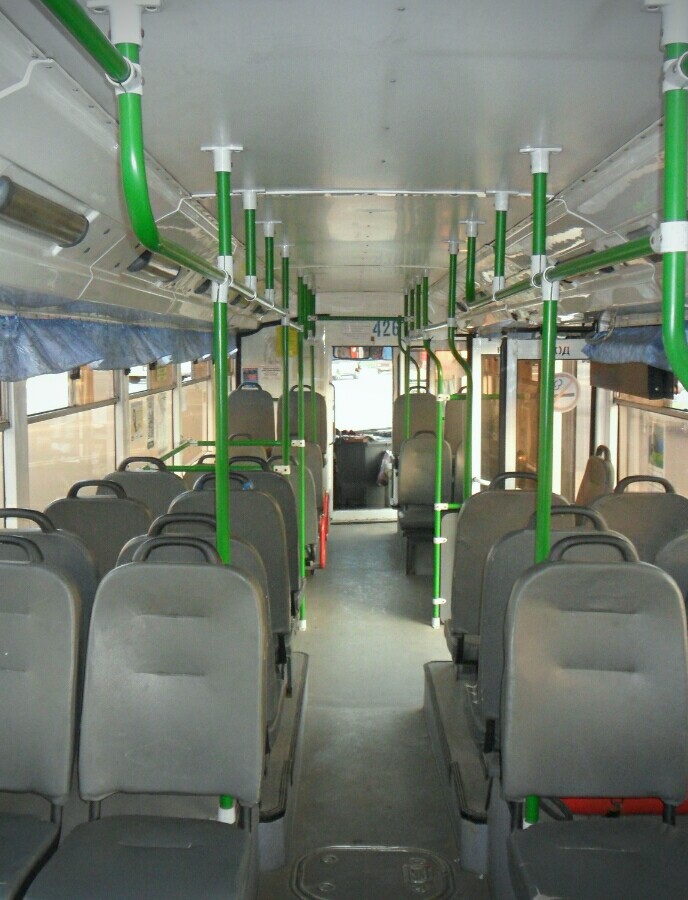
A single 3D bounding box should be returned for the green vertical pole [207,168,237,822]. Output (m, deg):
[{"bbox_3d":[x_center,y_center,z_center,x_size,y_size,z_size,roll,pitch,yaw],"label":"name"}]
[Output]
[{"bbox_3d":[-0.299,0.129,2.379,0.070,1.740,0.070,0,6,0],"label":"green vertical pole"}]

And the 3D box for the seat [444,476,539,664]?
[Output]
[{"bbox_3d":[0.583,0.441,3.473,0.440,0.790,0.540,0,6,0],"label":"seat"}]

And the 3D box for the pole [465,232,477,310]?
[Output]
[{"bbox_3d":[0.477,-0.683,3.545,0.042,0.291,0.042,0,6,0],"label":"pole"}]

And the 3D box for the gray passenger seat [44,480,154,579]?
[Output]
[{"bbox_3d":[-0.840,0.471,3.474,0.440,0.790,0.540,0,6,0],"label":"gray passenger seat"}]

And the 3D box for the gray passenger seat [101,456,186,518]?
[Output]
[{"bbox_3d":[-0.833,0.442,4.161,0.440,0.920,0.560,0,6,0],"label":"gray passenger seat"}]

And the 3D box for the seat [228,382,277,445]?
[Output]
[{"bbox_3d":[-0.814,-0.094,8.377,0.440,1.030,0.550,0,6,0],"label":"seat"}]

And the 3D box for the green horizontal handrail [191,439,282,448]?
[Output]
[{"bbox_3d":[-0.620,-0.041,5.826,0.650,0.036,0.036,0,6,0],"label":"green horizontal handrail"}]

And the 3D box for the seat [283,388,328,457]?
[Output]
[{"bbox_3d":[-0.361,-0.197,8.469,0.440,0.790,0.540,0,6,0],"label":"seat"}]

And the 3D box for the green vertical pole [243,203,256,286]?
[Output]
[{"bbox_3d":[-0.291,-0.634,2.900,0.036,0.285,0.036,0,6,0],"label":"green vertical pole"}]

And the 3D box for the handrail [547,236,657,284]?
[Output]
[{"bbox_3d":[0.478,-0.363,1.829,0.038,0.038,0.880,0,6,0],"label":"handrail"}]

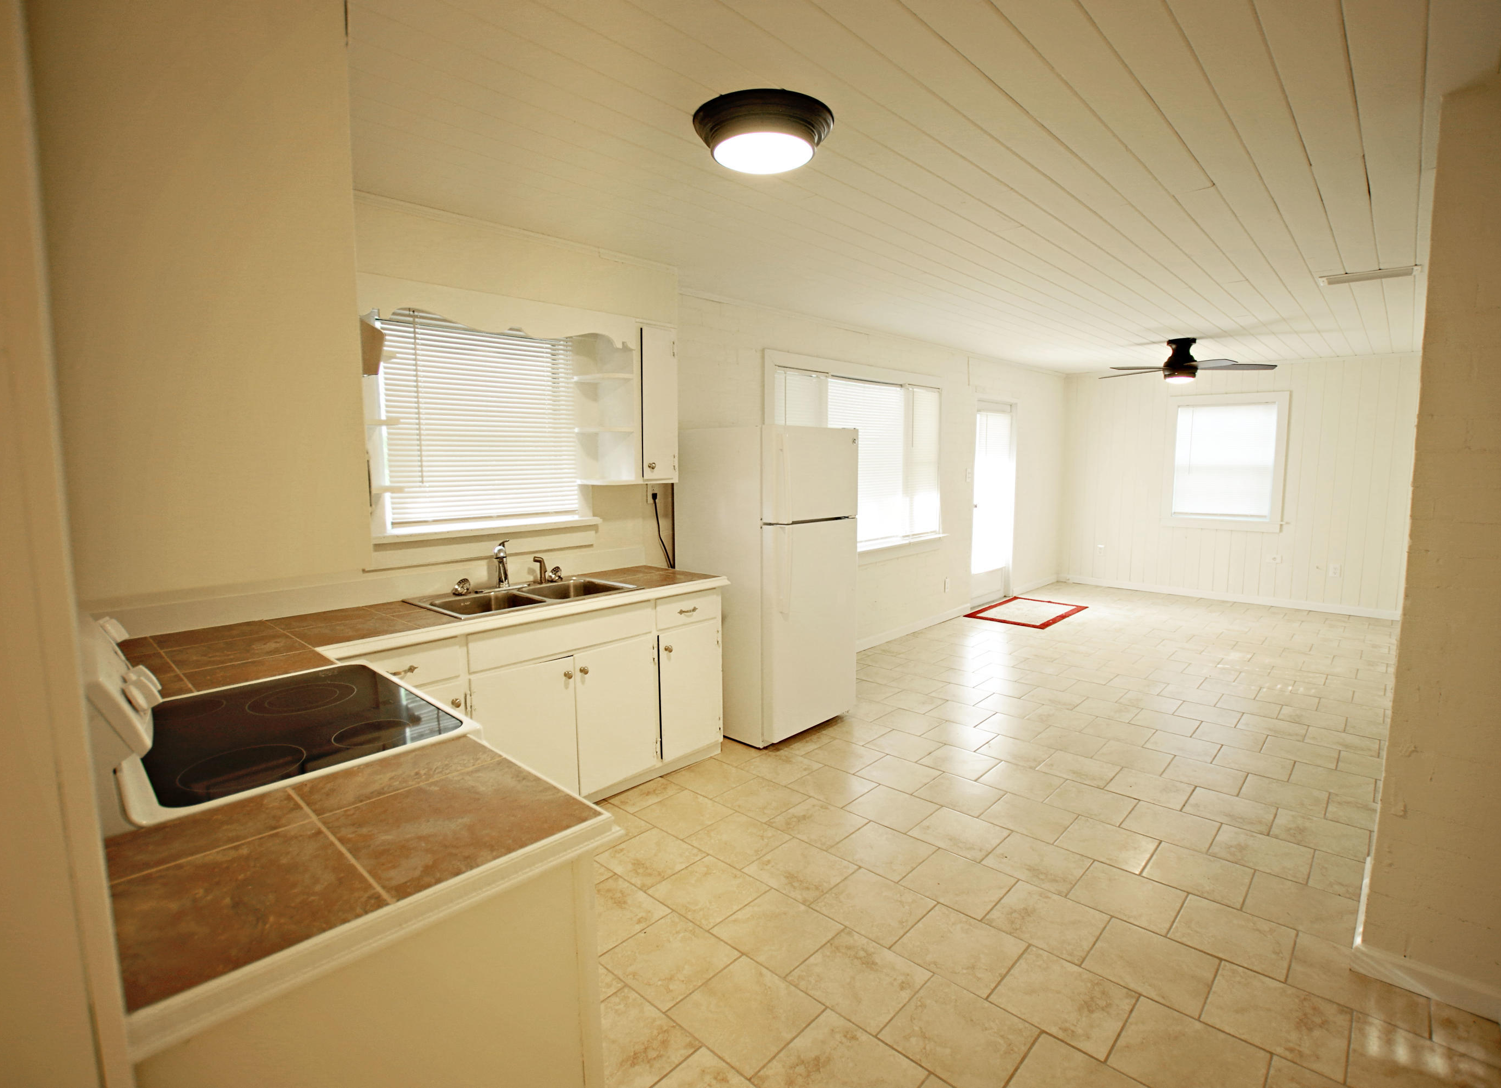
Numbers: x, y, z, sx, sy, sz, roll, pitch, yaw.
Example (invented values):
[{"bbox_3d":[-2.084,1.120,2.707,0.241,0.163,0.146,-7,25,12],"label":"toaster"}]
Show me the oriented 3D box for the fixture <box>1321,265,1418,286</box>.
[{"bbox_3d":[3.188,-1.378,3.513,0.378,0.030,0.109,6,10,43],"label":"fixture"}]

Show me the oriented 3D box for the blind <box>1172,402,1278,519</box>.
[{"bbox_3d":[4.817,-0.842,6.964,0.831,1.164,0.040,6,10,43],"label":"blind"}]

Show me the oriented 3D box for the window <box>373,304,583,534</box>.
[{"bbox_3d":[-1.218,-0.562,3.174,0.100,0.955,0.955,6,10,43],"label":"window"}]

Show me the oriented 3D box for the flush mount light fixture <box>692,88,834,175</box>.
[{"bbox_3d":[0.037,-1.109,1.871,0.383,0.100,0.383,-1,7,0],"label":"flush mount light fixture"}]

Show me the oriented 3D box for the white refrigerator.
[{"bbox_3d":[0.093,0.183,3.937,0.716,1.672,0.756,6,10,43],"label":"white refrigerator"}]

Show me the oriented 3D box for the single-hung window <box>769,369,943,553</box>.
[{"bbox_3d":[0.907,-0.602,5.298,0.100,1.373,2.229,6,10,43],"label":"single-hung window"}]

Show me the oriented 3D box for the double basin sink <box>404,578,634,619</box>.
[{"bbox_3d":[-1.012,0.315,3.077,0.542,0.179,0.836,6,10,43],"label":"double basin sink"}]

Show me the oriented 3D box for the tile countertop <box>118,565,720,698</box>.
[{"bbox_3d":[-1.068,0.290,2.787,0.915,0.050,2.398,6,10,43],"label":"tile countertop"}]

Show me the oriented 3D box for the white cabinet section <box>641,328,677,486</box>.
[{"bbox_3d":[-0.565,-0.701,3.502,0.330,0.770,0.255,6,10,44],"label":"white cabinet section"}]

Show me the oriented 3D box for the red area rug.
[{"bbox_3d":[2.727,0.659,6.681,0.756,0.010,1.214,6,10,43],"label":"red area rug"}]

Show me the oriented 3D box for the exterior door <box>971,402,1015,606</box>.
[{"bbox_3d":[2.457,-0.406,6.975,0.060,2.040,0.866,6,10,43],"label":"exterior door"}]

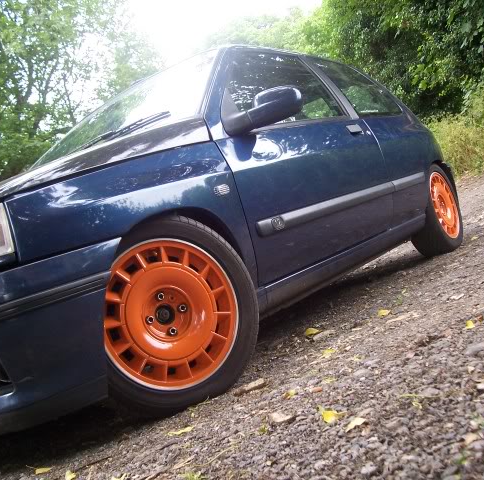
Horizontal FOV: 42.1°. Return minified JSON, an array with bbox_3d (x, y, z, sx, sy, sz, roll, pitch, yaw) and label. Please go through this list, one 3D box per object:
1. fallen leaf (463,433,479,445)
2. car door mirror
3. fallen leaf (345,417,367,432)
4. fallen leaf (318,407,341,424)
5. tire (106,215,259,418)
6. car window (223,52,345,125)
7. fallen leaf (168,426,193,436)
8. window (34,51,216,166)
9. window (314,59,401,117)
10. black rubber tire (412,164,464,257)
[{"bbox_3d":[0.327,0.281,0.888,0.028,0.012,0.022,-18,-2,-32],"label":"fallen leaf"},{"bbox_3d":[0.062,-0.440,2.139,0.235,0.130,0.140,-20,-2,35],"label":"car door mirror"},{"bbox_3d":[0.203,0.329,1.120,0.052,0.014,0.028,-17,-2,-40],"label":"fallen leaf"},{"bbox_3d":[0.172,0.343,1.220,0.040,0.015,0.050,-20,-2,35],"label":"fallen leaf"},{"bbox_3d":[-0.232,0.215,1.769,0.565,0.565,0.200,-18,-2,-32],"label":"tire"},{"bbox_3d":[0.117,-0.658,2.681,0.050,0.446,1.087,-45,-16,32],"label":"car window"},{"bbox_3d":[-0.146,0.461,1.518,0.062,0.013,0.030,-19,-2,11],"label":"fallen leaf"},{"bbox_3d":[-0.659,-0.423,2.740,1.400,0.129,0.660,-20,36,35],"label":"window"},{"bbox_3d":[0.678,-0.847,3.566,0.050,0.429,0.815,-44,-15,29],"label":"window"},{"bbox_3d":[1.147,-0.184,3.787,0.200,0.565,0.565,-20,-2,35],"label":"black rubber tire"}]

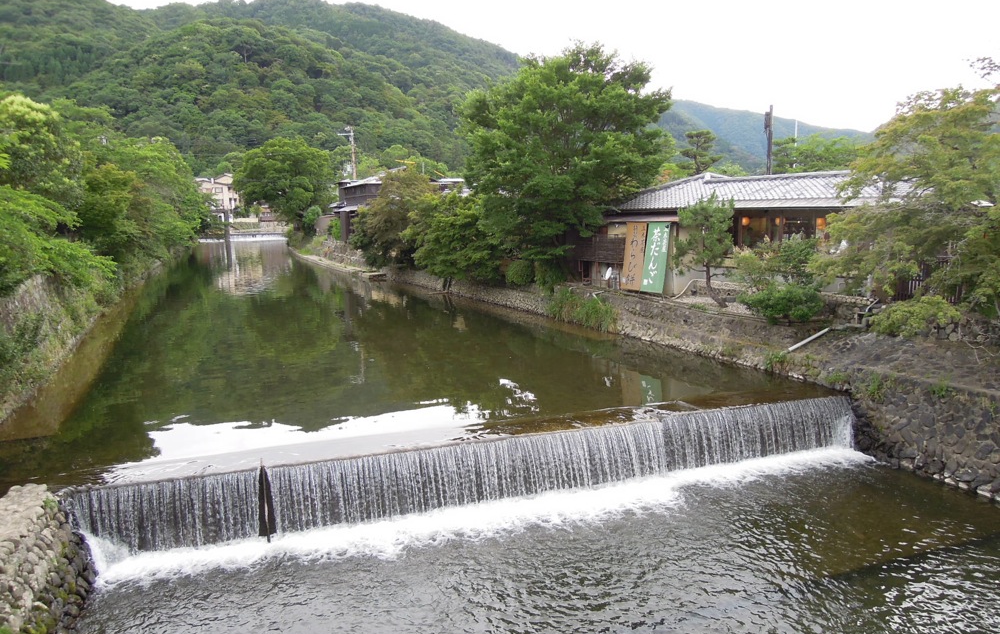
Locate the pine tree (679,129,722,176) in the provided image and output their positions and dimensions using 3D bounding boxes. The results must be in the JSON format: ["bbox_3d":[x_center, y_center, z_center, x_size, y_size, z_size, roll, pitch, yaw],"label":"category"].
[{"bbox_3d":[11.568,-7.010,40.000,2.900,7.810,2.900,-1,8,0],"label":"pine tree"}]

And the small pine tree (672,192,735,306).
[{"bbox_3d":[6.105,-2.025,20.800,1.860,3.450,1.800,-1,8,0],"label":"small pine tree"}]

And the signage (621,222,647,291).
[{"bbox_3d":[4.726,-2.123,24.450,0.050,2.450,0.900,5,3,-40],"label":"signage"}]

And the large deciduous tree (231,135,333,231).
[{"bbox_3d":[-38.098,-23.316,122.000,17.250,17.060,16.000,-1,8,0],"label":"large deciduous tree"}]

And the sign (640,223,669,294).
[{"bbox_3d":[5.304,-2.019,23.650,0.050,2.500,0.930,5,3,-40],"label":"sign"}]

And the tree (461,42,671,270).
[{"bbox_3d":[2.834,-6.815,30.000,9.090,10.220,8.600,-1,8,0],"label":"tree"}]

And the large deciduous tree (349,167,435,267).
[{"bbox_3d":[-7.825,-7.176,50.000,6.200,7.430,6.000,-1,8,0],"label":"large deciduous tree"}]

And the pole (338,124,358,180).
[{"bbox_3d":[-17.045,-15.244,78.000,1.900,12.500,0.700,-1,8,0],"label":"pole"}]

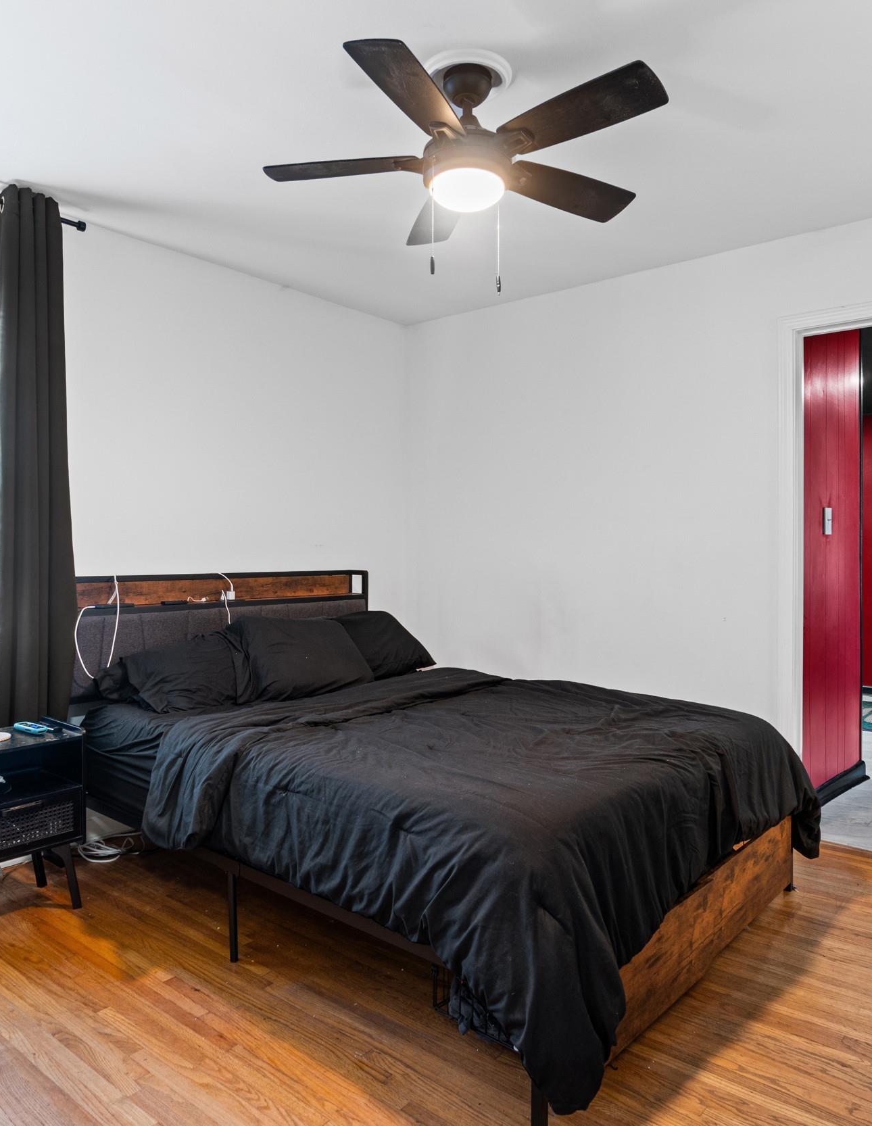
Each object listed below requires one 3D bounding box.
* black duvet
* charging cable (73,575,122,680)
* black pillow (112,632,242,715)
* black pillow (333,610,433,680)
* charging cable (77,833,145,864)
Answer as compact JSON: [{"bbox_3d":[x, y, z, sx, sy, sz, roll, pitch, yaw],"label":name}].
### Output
[{"bbox_3d":[0.166,0.759,2.498,1.620,0.530,1.680,1,1,40],"label":"black duvet"},{"bbox_3d":[-1.252,0.243,2.793,0.120,0.380,0.185,2,2,40],"label":"charging cable"},{"bbox_3d":[-0.856,0.378,2.876,0.410,0.140,0.600,30,20,35],"label":"black pillow"},{"bbox_3d":[-0.347,0.351,3.388,0.420,0.140,0.620,37,24,33],"label":"black pillow"},{"bbox_3d":[-1.257,1.080,2.902,0.210,0.055,0.210,2,2,40],"label":"charging cable"}]

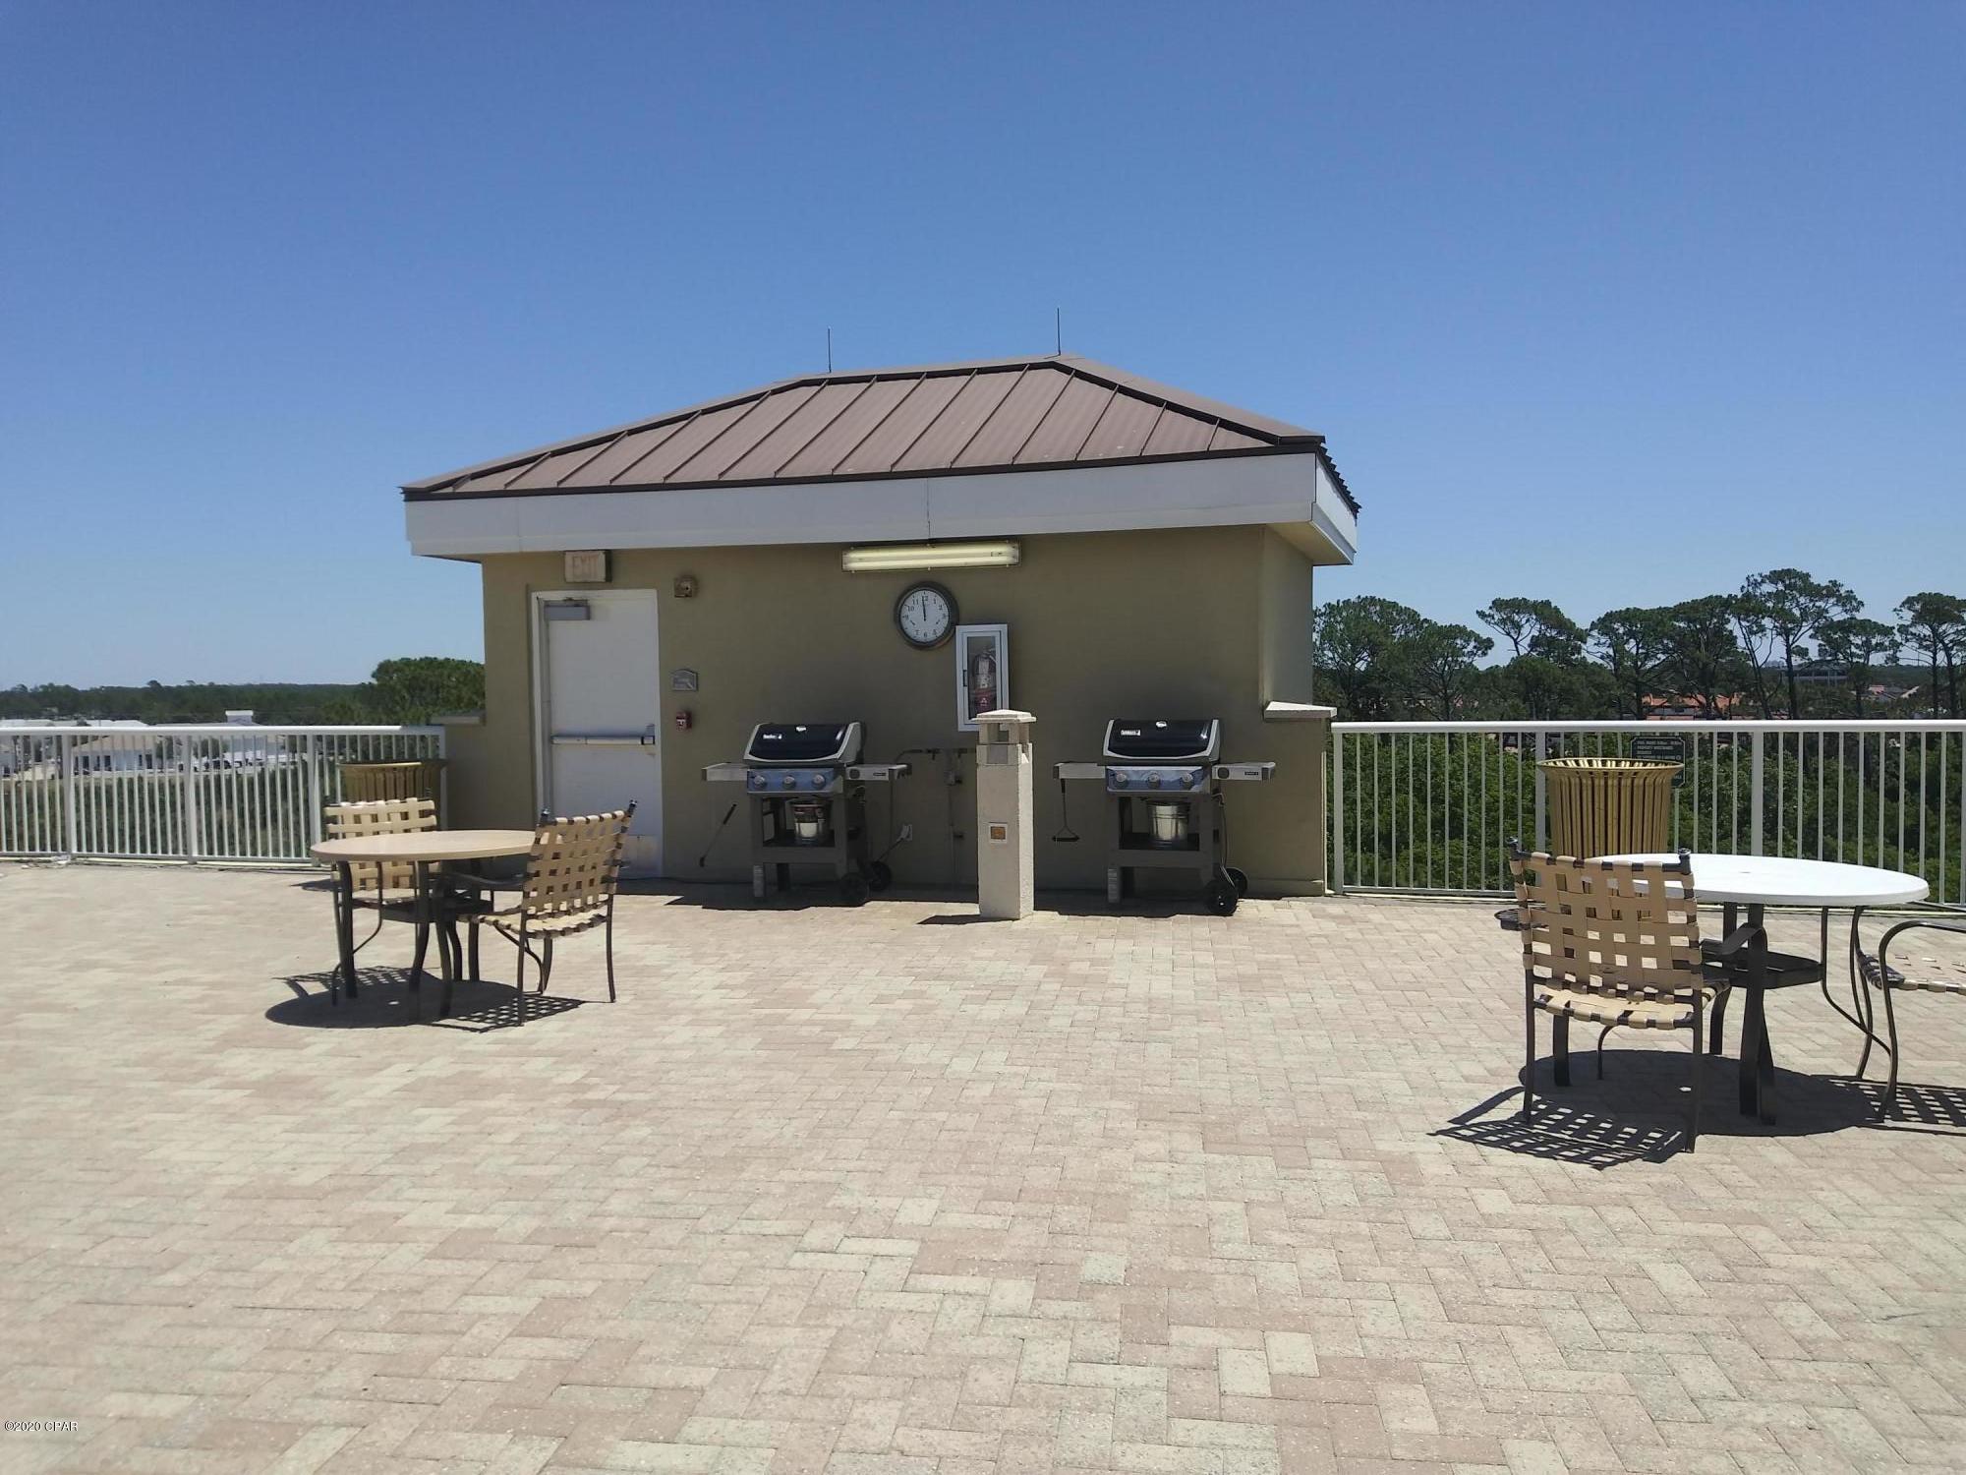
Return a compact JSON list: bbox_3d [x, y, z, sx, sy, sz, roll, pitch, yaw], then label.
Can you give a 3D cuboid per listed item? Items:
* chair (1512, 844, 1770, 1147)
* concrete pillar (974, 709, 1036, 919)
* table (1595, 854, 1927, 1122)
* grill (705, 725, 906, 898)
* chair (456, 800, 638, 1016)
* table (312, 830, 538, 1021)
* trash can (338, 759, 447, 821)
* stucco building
[{"bbox_3d":[2.052,0.768,4.671,0.600,0.905,0.630,2,4,43],"label":"chair"},{"bbox_3d":[0.134,0.454,8.742,0.310,1.220,0.310,0,3,19],"label":"concrete pillar"},{"bbox_3d":[2.613,0.830,5.045,1.030,0.730,1.030,0,3,17],"label":"table"},{"bbox_3d":[-1.107,0.473,9.723,1.310,1.130,0.680,0,3,16],"label":"grill"},{"bbox_3d":[-1.974,0.745,6.489,0.620,0.905,0.590,1,3,31],"label":"chair"},{"bbox_3d":[-2.453,0.832,6.673,1.030,0.730,1.030,0,3,17],"label":"table"},{"bbox_3d":[-4.292,0.603,10.756,0.810,0.870,0.810,0,3,17],"label":"trash can"},{"bbox_3d":[-0.455,-0.988,11.808,6.450,3.840,4.350,0,3,17],"label":"stucco building"}]

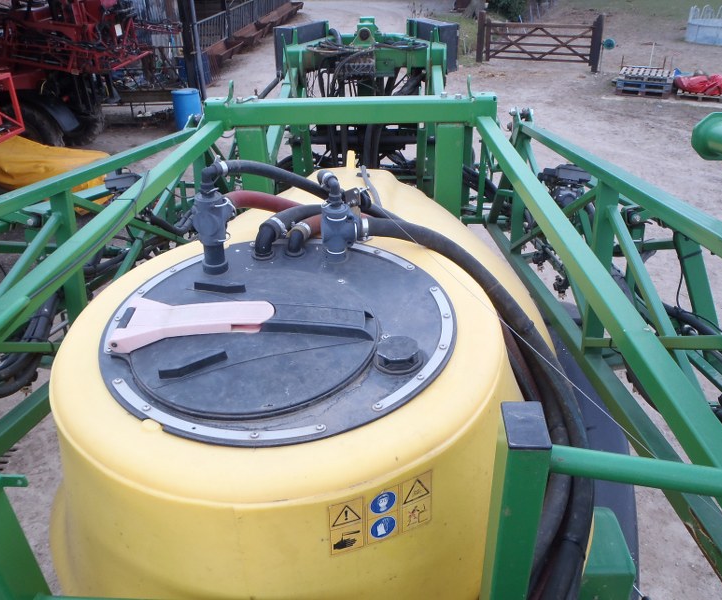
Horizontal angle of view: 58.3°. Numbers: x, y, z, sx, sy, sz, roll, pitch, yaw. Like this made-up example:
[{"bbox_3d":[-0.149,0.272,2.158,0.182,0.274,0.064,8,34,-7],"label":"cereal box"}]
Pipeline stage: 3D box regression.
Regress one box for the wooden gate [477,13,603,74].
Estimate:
[{"bbox_3d":[5.235,-7.697,19.205,3.711,1.500,0.200,15,33,28],"label":"wooden gate"}]

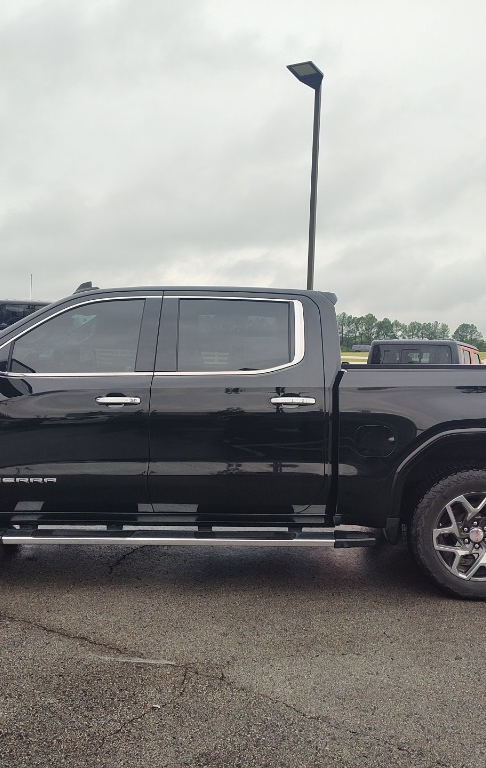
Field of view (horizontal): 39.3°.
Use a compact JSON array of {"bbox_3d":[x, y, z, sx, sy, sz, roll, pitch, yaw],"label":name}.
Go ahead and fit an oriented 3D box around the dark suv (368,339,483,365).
[{"bbox_3d":[3.072,0.220,11.309,1.900,1.880,5.450,2,2,28],"label":"dark suv"}]

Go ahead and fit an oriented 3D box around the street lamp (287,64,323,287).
[{"bbox_3d":[1.481,-3.091,15.594,0.550,8.150,0.950,2,2,29],"label":"street lamp"}]

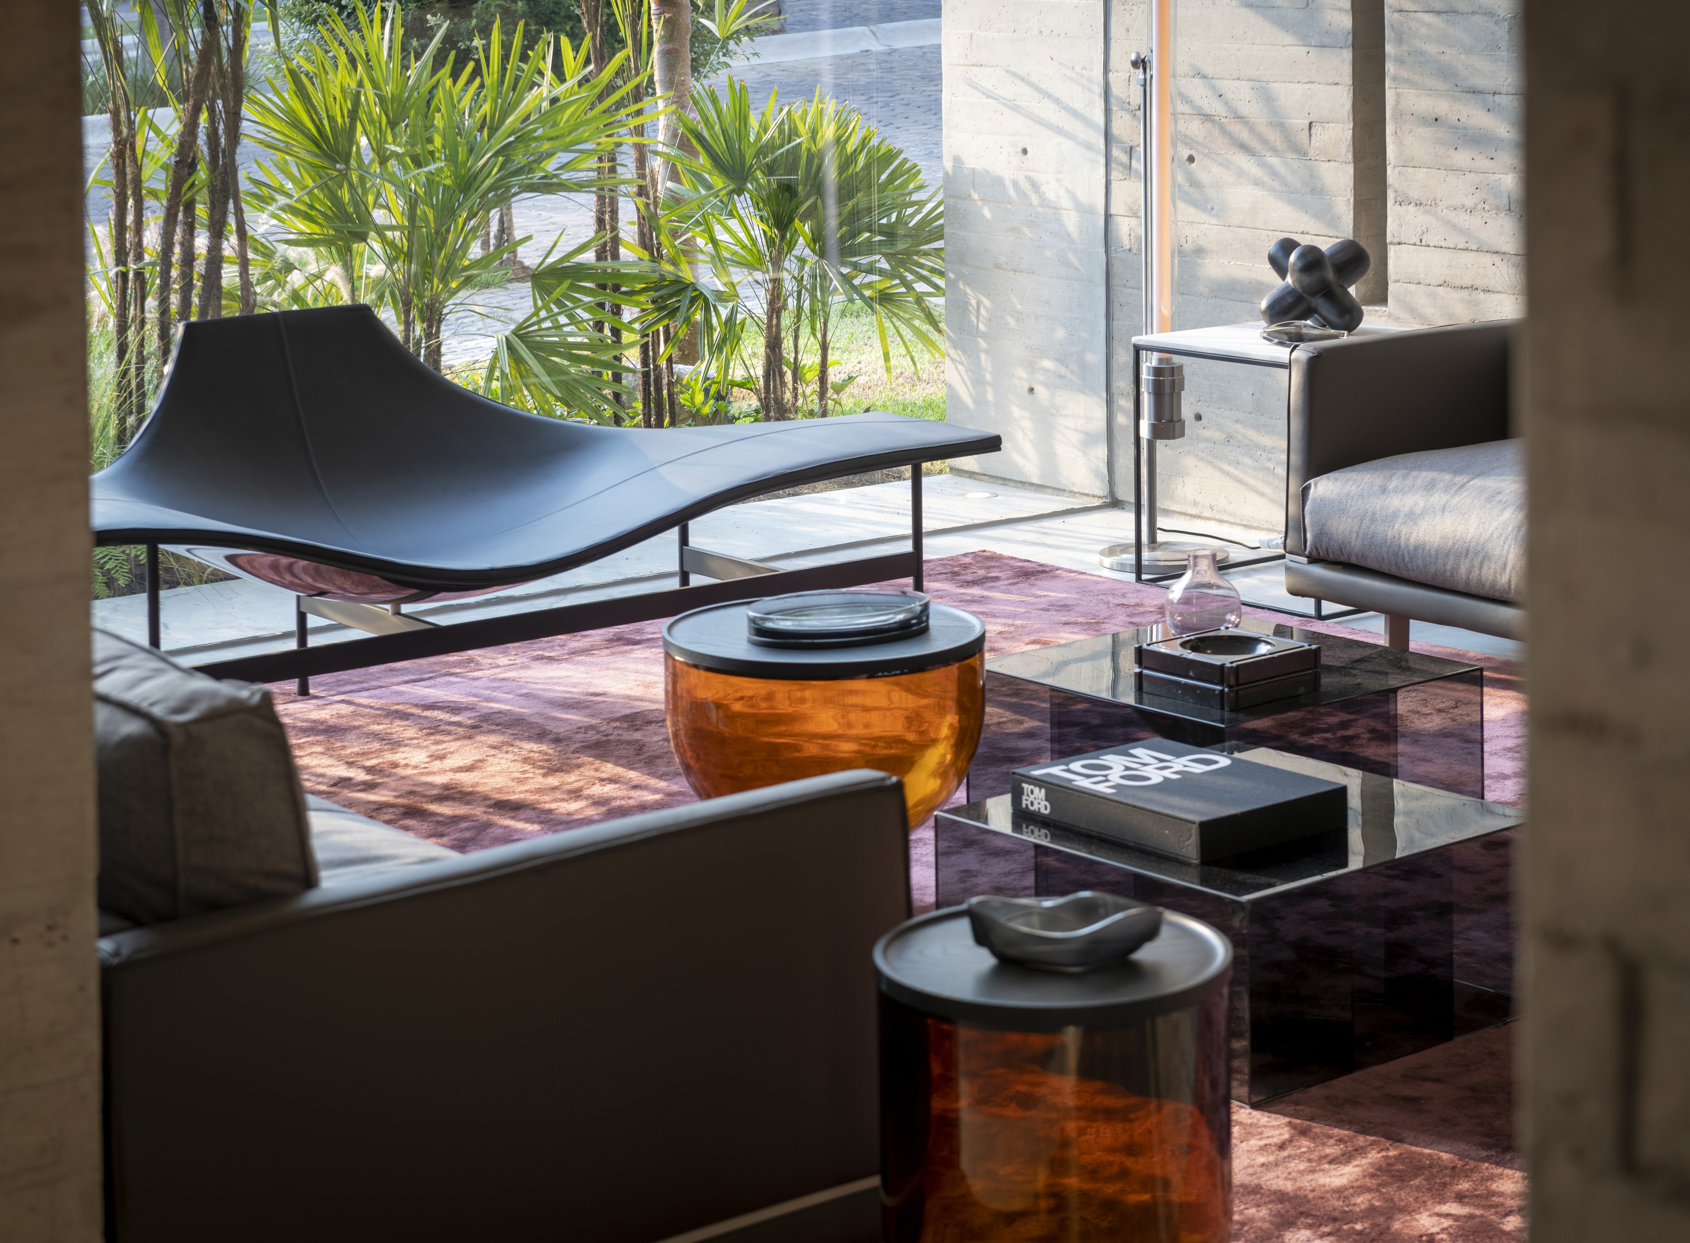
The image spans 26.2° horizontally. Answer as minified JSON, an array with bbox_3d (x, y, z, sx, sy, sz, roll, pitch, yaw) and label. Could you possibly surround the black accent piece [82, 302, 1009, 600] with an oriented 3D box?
[{"bbox_3d":[-0.765,-0.337,7.172,2.100,0.510,0.820,-10,15,-36],"label":"black accent piece"}]

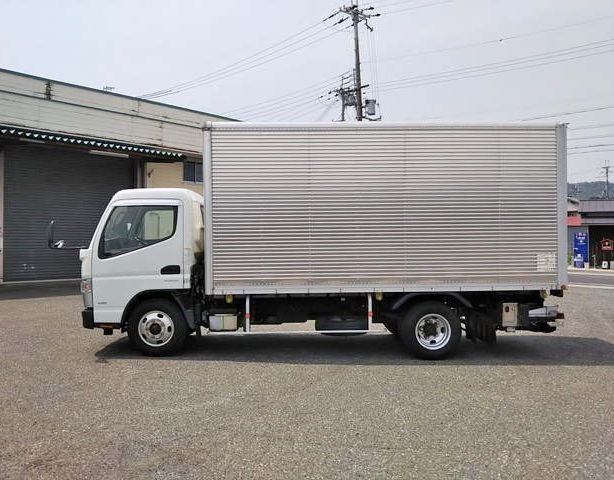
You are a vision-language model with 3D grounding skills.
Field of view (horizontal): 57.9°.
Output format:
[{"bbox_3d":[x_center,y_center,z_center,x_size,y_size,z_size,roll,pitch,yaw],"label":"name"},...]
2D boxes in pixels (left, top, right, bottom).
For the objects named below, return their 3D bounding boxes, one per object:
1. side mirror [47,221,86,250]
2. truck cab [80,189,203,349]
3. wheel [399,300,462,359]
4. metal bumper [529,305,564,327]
[{"bbox_3d":[-2.860,-0.055,6.600,0.420,0.360,0.240,1,0,-2],"label":"side mirror"},{"bbox_3d":[-2.160,0.285,7.570,1.620,1.920,1.760,-1,0,-2],"label":"truck cab"},{"bbox_3d":[1.550,1.113,6.910,0.720,0.720,0.270,1,0,-2],"label":"wheel"},{"bbox_3d":[2.985,0.945,7.720,0.420,0.280,1.600,1,0,-2],"label":"metal bumper"}]

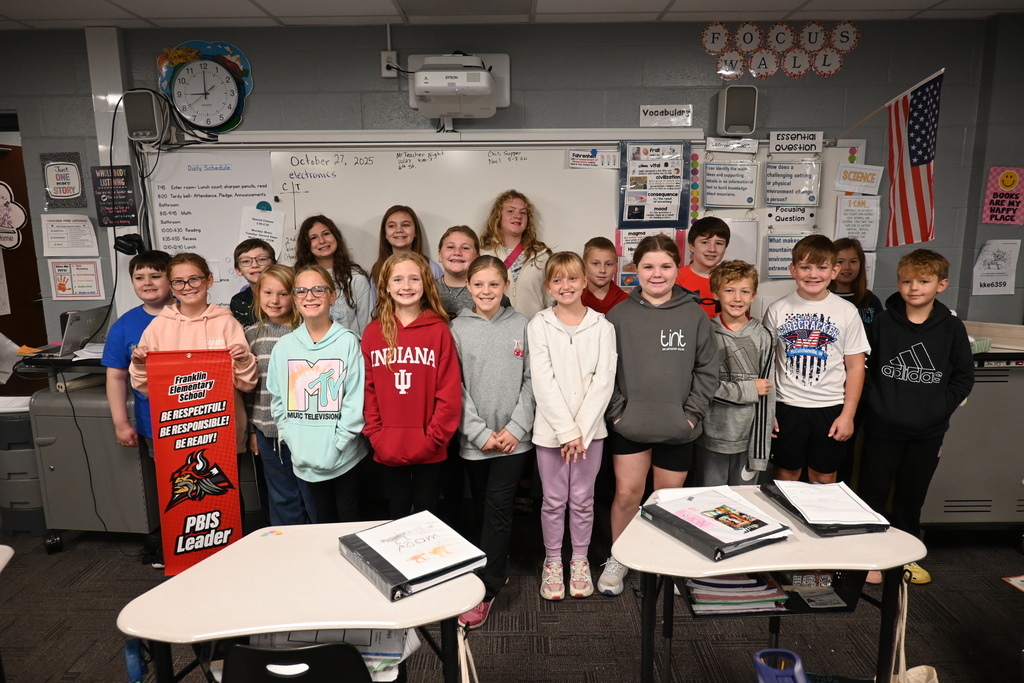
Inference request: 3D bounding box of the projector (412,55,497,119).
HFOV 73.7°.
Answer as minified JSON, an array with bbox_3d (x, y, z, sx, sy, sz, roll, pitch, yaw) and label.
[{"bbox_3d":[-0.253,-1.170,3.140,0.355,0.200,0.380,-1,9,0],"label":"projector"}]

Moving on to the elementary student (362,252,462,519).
[{"bbox_3d":[-0.381,0.360,2.727,0.385,1.421,0.280,-1,9,1],"label":"elementary student"}]

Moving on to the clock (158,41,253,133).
[{"bbox_3d":[-1.507,-1.253,3.357,0.465,0.445,0.060,-1,10,0],"label":"clock"}]

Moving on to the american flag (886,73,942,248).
[{"bbox_3d":[1.602,-0.701,2.764,0.090,0.650,0.400,-1,10,0],"label":"american flag"}]

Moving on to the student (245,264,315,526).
[{"bbox_3d":[-0.964,0.358,2.940,0.320,1.369,0.260,-2,10,-10],"label":"student"}]

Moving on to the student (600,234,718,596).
[{"bbox_3d":[0.568,0.287,2.659,0.430,1.392,0.290,1,10,11],"label":"student"}]

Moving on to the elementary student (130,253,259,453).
[{"bbox_3d":[-1.206,0.330,2.673,0.440,1.345,0.330,-5,11,-21],"label":"elementary student"}]

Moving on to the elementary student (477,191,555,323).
[{"bbox_3d":[0.032,0.136,3.018,0.420,1.580,0.280,-1,10,-3],"label":"elementary student"}]

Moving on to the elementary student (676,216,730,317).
[{"bbox_3d":[0.921,0.201,3.206,0.410,1.546,0.280,1,10,8],"label":"elementary student"}]

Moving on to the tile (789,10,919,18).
[{"bbox_3d":[1.647,-1.570,3.270,0.600,0.018,0.135,-1,9,0],"label":"tile"}]

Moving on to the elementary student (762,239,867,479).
[{"bbox_3d":[1.198,0.266,2.769,0.410,1.382,0.280,3,11,21],"label":"elementary student"}]

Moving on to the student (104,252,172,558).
[{"bbox_3d":[-1.592,0.310,3.074,0.410,1.435,0.290,-3,10,-14],"label":"student"}]

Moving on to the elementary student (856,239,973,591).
[{"bbox_3d":[1.569,0.295,2.734,0.410,1.327,0.290,4,11,24],"label":"elementary student"}]

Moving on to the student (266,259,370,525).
[{"bbox_3d":[-0.736,0.357,2.618,0.380,1.298,0.280,-3,10,-15],"label":"student"}]

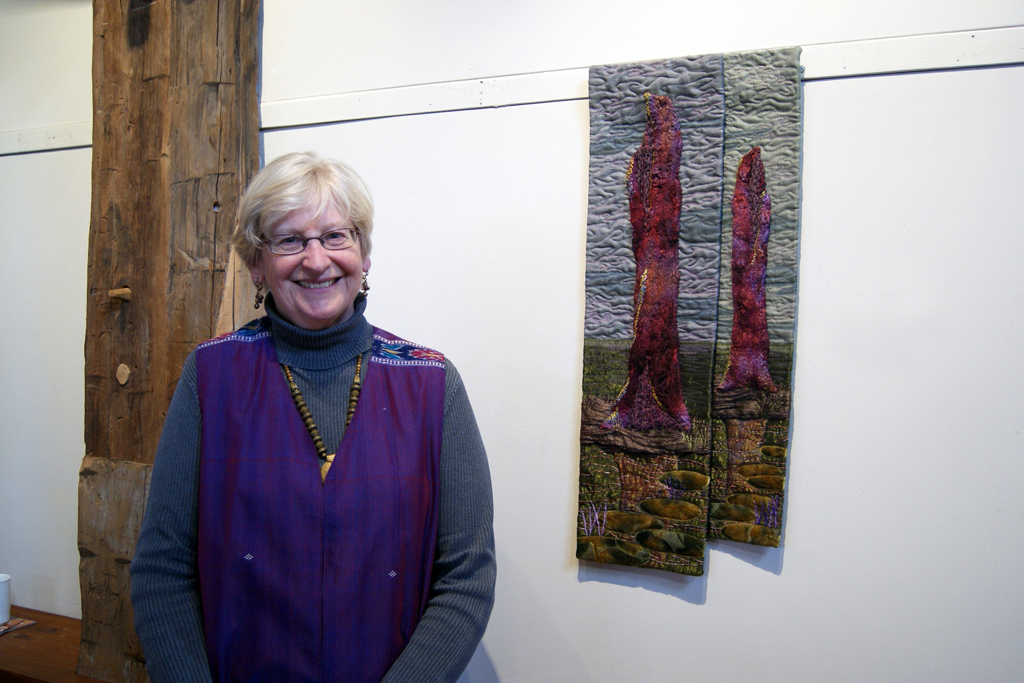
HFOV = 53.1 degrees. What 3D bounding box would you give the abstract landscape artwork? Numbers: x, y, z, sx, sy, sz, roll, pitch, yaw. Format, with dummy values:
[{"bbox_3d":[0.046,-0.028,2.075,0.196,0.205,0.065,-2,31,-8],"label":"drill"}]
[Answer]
[{"bbox_3d":[0.261,-0.040,1.540,0.324,0.769,0.035,2,0,28],"label":"abstract landscape artwork"}]

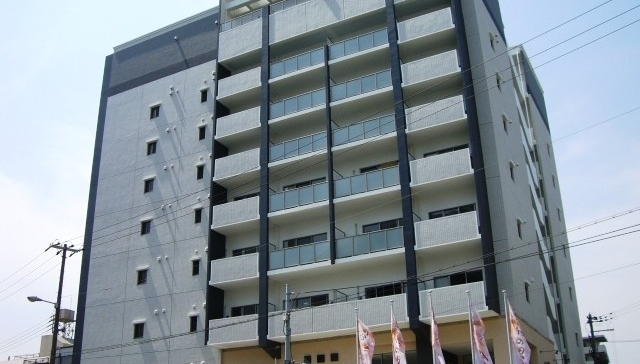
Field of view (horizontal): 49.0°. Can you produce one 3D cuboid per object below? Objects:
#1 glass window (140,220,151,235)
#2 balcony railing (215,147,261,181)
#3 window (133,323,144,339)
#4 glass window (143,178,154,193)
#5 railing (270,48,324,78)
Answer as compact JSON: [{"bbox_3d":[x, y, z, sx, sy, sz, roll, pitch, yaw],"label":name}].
[{"bbox_3d":[-9.891,2.576,39.969,0.706,0.813,0.100,-13,-24,27],"label":"glass window"},{"bbox_3d":[-4.222,-0.901,36.352,2.868,1.106,0.150,-13,-24,27],"label":"balcony railing"},{"bbox_3d":[-9.746,8.013,37.858,0.732,0.831,0.100,-13,-24,27],"label":"window"},{"bbox_3d":[-11.172,0.228,45.770,0.720,0.850,0.150,-12,-24,26],"label":"glass window"},{"bbox_3d":[-1.141,-6.108,36.366,3.259,0.966,0.100,-13,-24,27],"label":"railing"}]

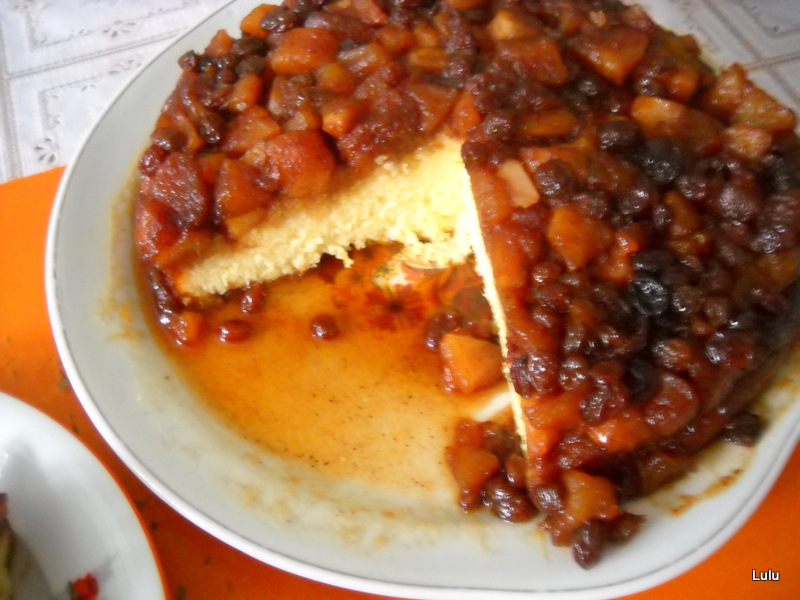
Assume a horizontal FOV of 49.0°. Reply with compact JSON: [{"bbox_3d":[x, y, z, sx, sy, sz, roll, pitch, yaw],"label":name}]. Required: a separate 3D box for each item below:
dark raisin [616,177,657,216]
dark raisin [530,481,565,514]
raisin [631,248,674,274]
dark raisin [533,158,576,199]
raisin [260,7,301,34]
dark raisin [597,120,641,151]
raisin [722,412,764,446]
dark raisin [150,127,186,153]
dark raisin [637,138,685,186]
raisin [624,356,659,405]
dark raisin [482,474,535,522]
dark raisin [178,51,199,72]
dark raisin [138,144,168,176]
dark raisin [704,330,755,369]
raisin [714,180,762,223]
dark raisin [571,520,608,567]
[{"bbox_3d":[0.081,-0.035,0.299,0.013,0.011,0.013,-6,54,0],"label":"dark raisin"},{"bbox_3d":[0.046,0.062,0.274,0.011,0.009,0.011,6,57,0],"label":"dark raisin"},{"bbox_3d":[0.082,-0.013,0.285,0.013,0.010,0.010,-6,54,0],"label":"raisin"},{"bbox_3d":[0.053,-0.042,0.302,0.015,0.012,0.014,-6,54,0],"label":"dark raisin"},{"bbox_3d":[-0.045,-0.105,0.331,0.015,0.009,0.011,-4,57,-7],"label":"raisin"},{"bbox_3d":[0.073,-0.055,0.295,0.015,0.009,0.011,0,57,-4],"label":"dark raisin"},{"bbox_3d":[0.110,0.042,0.282,0.013,0.011,0.011,-6,54,0],"label":"raisin"},{"bbox_3d":[-0.091,-0.063,0.346,0.013,0.010,0.011,-6,54,0],"label":"dark raisin"},{"bbox_3d":[0.091,-0.049,0.306,0.015,0.013,0.017,-6,54,0],"label":"dark raisin"},{"bbox_3d":[0.073,0.024,0.264,0.011,0.011,0.015,-6,54,0],"label":"raisin"},{"bbox_3d":[0.034,0.062,0.274,0.017,0.012,0.013,21,58,19],"label":"dark raisin"},{"bbox_3d":[-0.081,-0.092,0.337,0.009,0.009,0.009,6,57,0],"label":"dark raisin"},{"bbox_3d":[-0.089,-0.050,0.317,0.010,0.009,0.012,32,60,16],"label":"dark raisin"},{"bbox_3d":[0.107,0.016,0.285,0.015,0.011,0.013,6,57,0],"label":"dark raisin"},{"bbox_3d":[0.114,-0.033,0.297,0.015,0.011,0.014,6,57,0],"label":"raisin"},{"bbox_3d":[0.059,0.076,0.273,0.011,0.010,0.015,15,57,5],"label":"dark raisin"}]

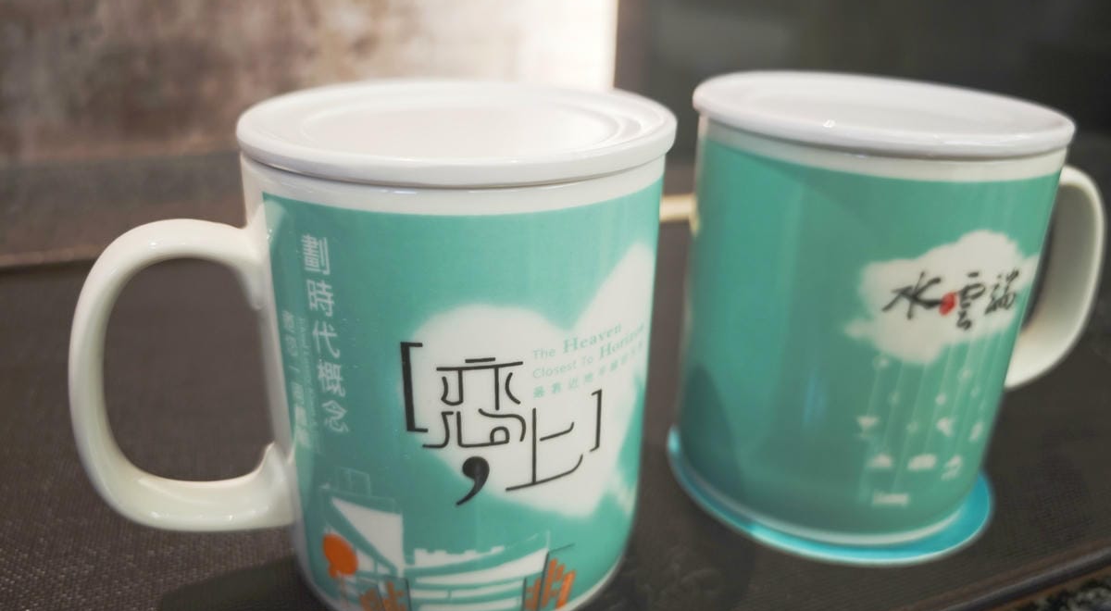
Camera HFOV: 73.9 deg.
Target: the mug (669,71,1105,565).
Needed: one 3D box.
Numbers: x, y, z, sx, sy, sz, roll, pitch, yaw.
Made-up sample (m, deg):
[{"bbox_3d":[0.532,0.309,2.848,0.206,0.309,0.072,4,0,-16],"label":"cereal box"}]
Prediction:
[{"bbox_3d":[0.091,-0.005,0.199,0.118,0.101,0.086,-4,24,-12],"label":"mug"}]

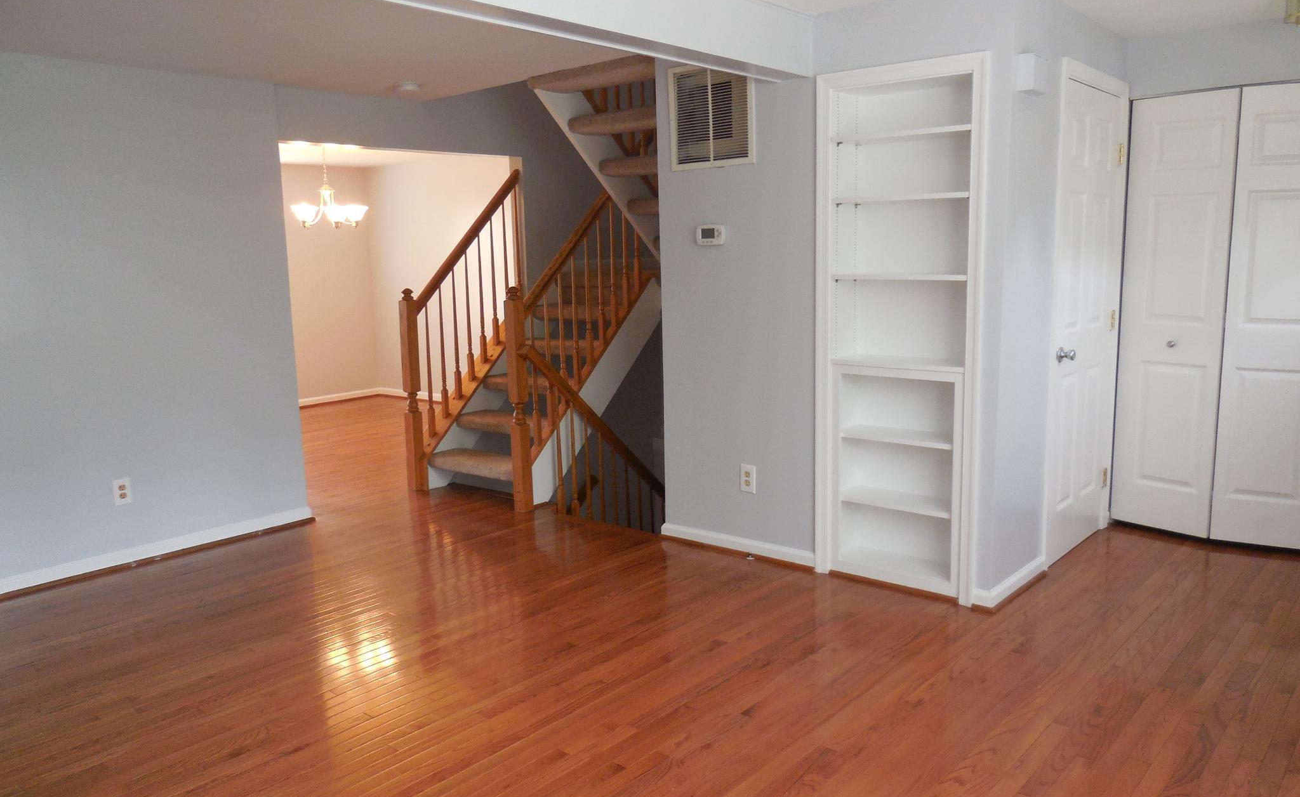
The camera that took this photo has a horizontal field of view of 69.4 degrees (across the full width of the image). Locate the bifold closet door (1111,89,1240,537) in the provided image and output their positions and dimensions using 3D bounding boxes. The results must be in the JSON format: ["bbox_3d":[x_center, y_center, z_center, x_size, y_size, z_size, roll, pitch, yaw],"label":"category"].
[{"bbox_3d":[2.432,-0.376,4.395,0.445,2.028,0.041,6,11,41],"label":"bifold closet door"}]

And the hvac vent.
[{"bbox_3d":[0.265,-1.257,4.158,0.462,0.460,0.027,6,11,41],"label":"hvac vent"}]

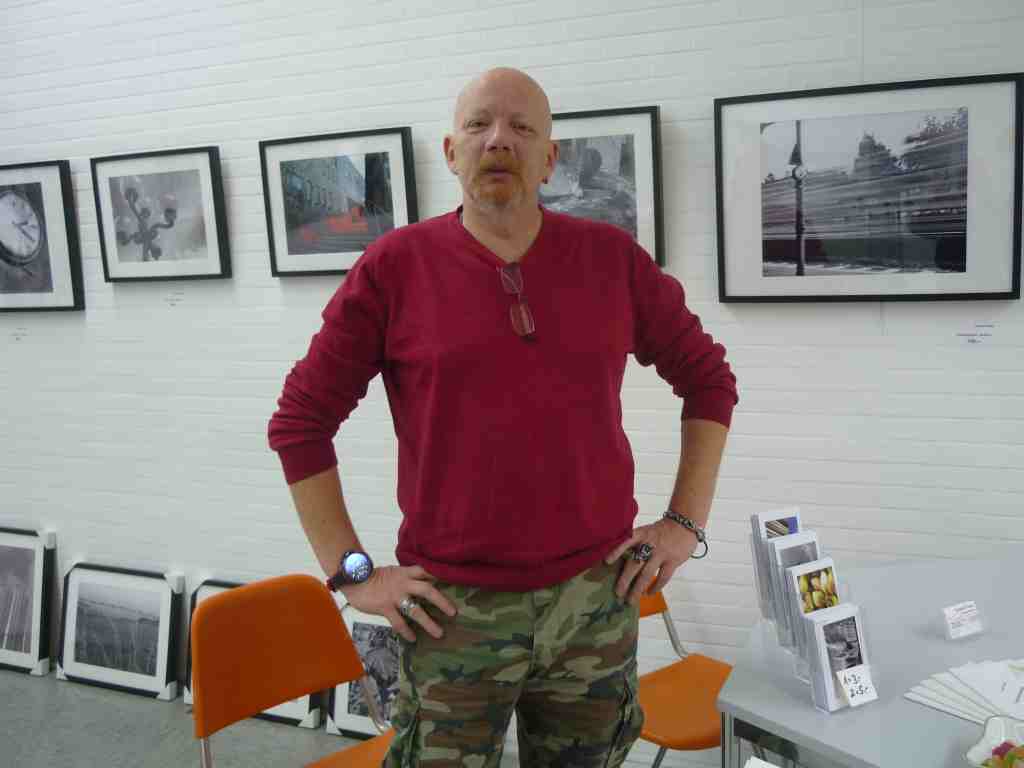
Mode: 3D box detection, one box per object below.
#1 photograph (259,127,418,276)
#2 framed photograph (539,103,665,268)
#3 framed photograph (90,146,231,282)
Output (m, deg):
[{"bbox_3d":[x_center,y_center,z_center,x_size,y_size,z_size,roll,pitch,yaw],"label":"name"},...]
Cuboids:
[{"bbox_3d":[-0.544,-0.562,3.074,0.535,0.432,0.030,1,10,22],"label":"photograph"},{"bbox_3d":[0.161,-0.547,2.785,0.535,0.432,0.030,1,10,22],"label":"framed photograph"},{"bbox_3d":[-1.208,-0.573,3.348,0.535,0.432,0.030,1,10,22],"label":"framed photograph"}]

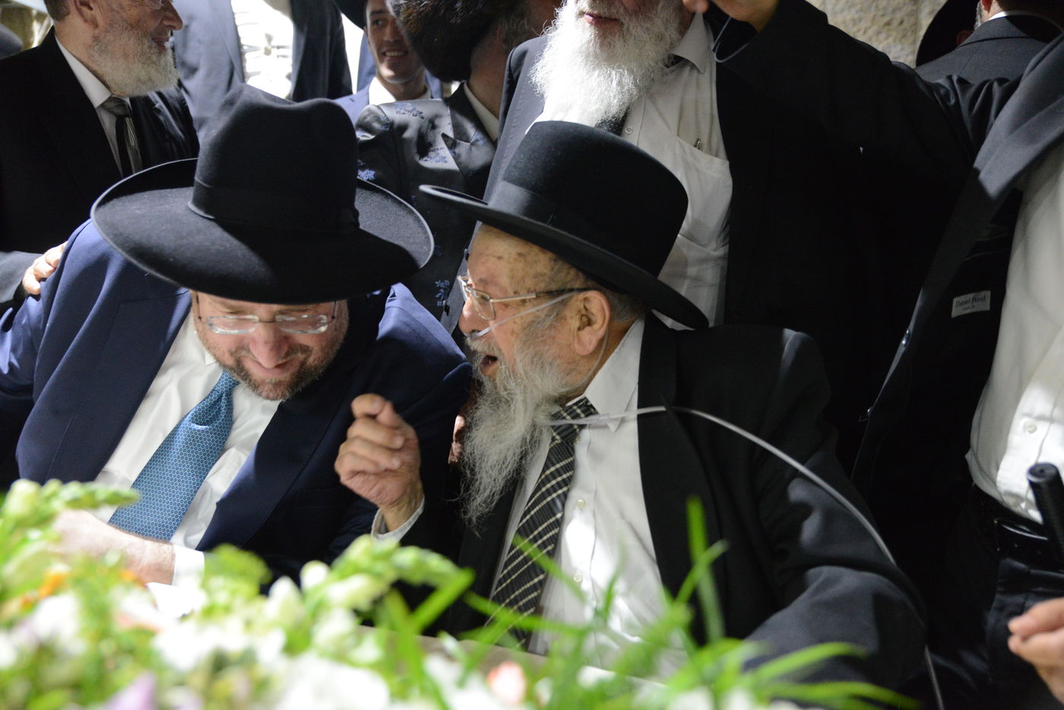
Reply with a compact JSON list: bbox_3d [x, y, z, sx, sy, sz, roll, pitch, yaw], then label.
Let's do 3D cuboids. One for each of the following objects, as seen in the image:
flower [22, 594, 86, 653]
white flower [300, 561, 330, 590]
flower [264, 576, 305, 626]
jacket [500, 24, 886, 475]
[{"bbox_3d":[-0.290,0.163,0.610,0.037,0.034,0.034,-1,5,-11],"label":"flower"},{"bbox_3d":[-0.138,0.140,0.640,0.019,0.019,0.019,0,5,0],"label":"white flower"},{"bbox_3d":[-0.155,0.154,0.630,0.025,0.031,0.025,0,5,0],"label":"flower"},{"bbox_3d":[0.220,-0.090,1.450,0.580,0.770,0.340,2,5,17],"label":"jacket"}]

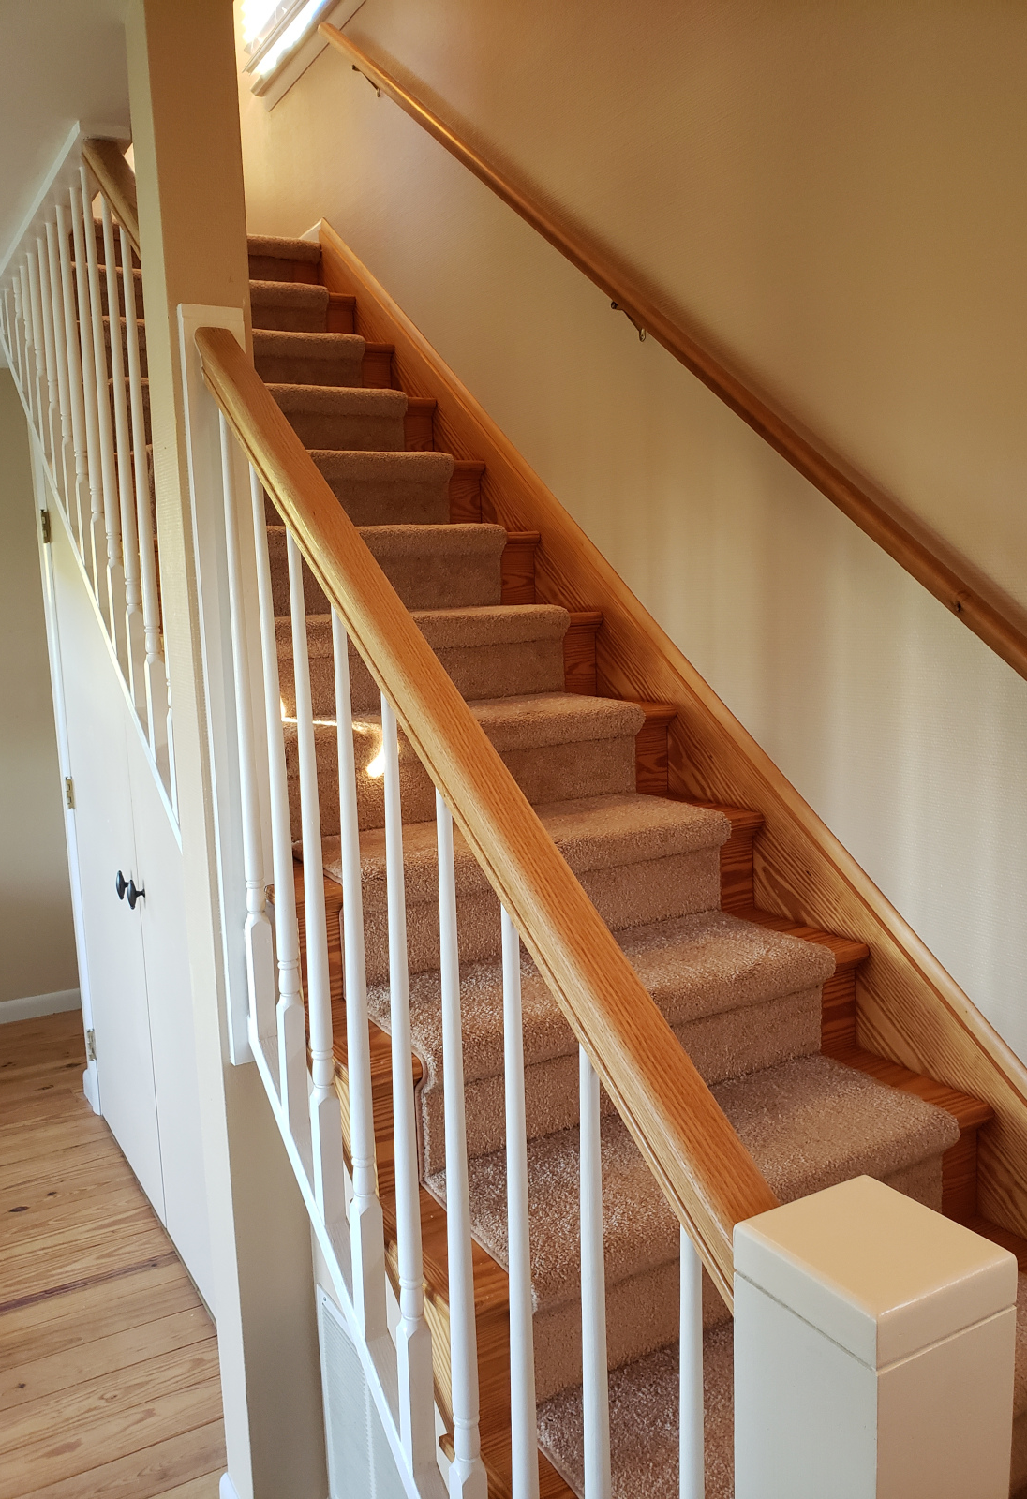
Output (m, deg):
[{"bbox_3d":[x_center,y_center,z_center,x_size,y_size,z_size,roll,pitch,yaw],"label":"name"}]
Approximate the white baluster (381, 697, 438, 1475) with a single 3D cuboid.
[{"bbox_3d":[-0.133,0.429,1.359,0.033,0.982,0.033,-6,10,-31],"label":"white baluster"}]

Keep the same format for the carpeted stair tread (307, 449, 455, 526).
[{"bbox_3d":[-0.548,-0.635,2.836,0.769,0.197,0.293,-7,10,-30],"label":"carpeted stair tread"}]

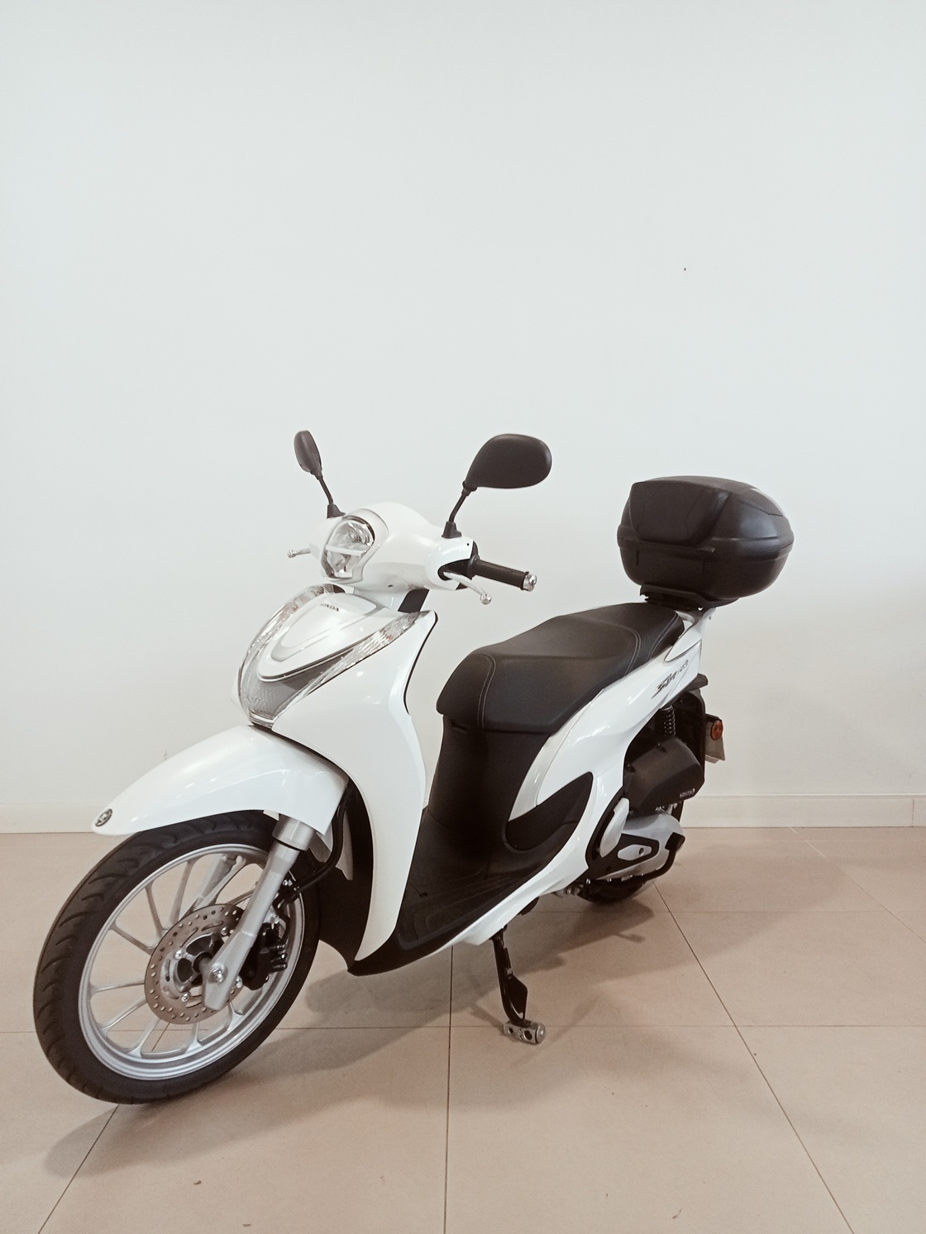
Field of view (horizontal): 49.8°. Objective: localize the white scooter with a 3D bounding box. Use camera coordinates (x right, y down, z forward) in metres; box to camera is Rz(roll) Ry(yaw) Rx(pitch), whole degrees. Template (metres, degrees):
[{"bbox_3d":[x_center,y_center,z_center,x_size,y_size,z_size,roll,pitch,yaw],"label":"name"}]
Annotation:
[{"bbox_3d":[0.111,0.219,2.168,0.710,1.210,2.005,4,6,44],"label":"white scooter"}]

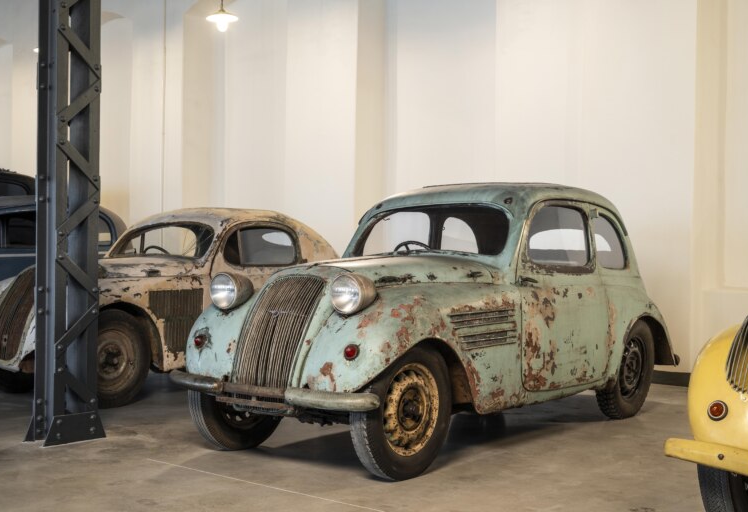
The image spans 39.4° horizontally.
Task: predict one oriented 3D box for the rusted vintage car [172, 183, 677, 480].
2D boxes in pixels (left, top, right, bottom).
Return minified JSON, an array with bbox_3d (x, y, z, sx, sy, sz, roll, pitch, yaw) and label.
[{"bbox_3d":[0.607,0.287,6.462,1.421,1.512,3.796,1,0,37],"label":"rusted vintage car"}]

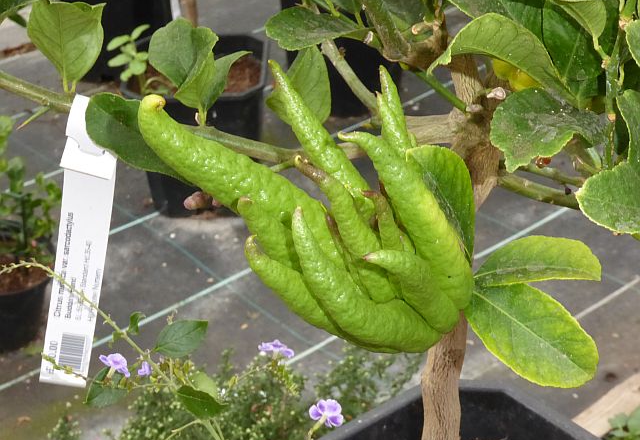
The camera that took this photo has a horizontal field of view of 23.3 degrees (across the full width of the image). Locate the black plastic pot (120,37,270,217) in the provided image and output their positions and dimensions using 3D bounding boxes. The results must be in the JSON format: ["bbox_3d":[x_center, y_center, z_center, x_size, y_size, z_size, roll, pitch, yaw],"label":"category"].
[{"bbox_3d":[-0.131,-0.094,1.642,0.151,0.149,0.151,3,31,4],"label":"black plastic pot"}]

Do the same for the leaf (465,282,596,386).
[{"bbox_3d":[0.115,0.062,0.840,0.092,0.014,0.045,34,71,10],"label":"leaf"}]

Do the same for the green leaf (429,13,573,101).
[{"bbox_3d":[0.092,-0.082,0.780,0.078,0.040,0.026,10,6,-1],"label":"green leaf"}]

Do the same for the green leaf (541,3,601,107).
[{"bbox_3d":[0.129,-0.085,0.800,0.035,0.060,0.016,11,-10,8],"label":"green leaf"}]

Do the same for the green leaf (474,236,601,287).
[{"bbox_3d":[0.118,0.022,0.840,0.070,0.018,0.032,2,60,1],"label":"green leaf"}]

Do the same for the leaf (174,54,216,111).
[{"bbox_3d":[-0.062,-0.070,0.785,0.021,0.031,0.012,14,-9,24],"label":"leaf"}]

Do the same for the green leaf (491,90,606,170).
[{"bbox_3d":[0.116,-0.046,0.785,0.064,0.022,0.044,19,61,18],"label":"green leaf"}]

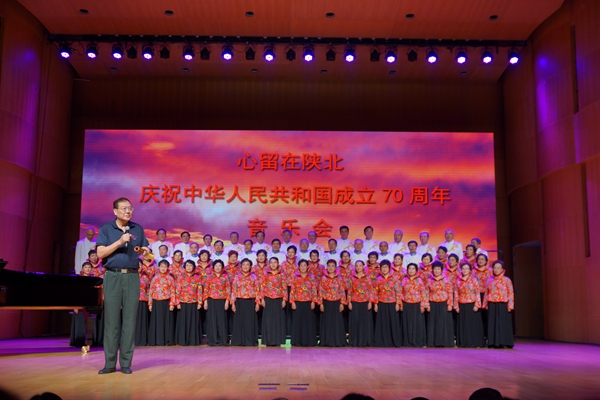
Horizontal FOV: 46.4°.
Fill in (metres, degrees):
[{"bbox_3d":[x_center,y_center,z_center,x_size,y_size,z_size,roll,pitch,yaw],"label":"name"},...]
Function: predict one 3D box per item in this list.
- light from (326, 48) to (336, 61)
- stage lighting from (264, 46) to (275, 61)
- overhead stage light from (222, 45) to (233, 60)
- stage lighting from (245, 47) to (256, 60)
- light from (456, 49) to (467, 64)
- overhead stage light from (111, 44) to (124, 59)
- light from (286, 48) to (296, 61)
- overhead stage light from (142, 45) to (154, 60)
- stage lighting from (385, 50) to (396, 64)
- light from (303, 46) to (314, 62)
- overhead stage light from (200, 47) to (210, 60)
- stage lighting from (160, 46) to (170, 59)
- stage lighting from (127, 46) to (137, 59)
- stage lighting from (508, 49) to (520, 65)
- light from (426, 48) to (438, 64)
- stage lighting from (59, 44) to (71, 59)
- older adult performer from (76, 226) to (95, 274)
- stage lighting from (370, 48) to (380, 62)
[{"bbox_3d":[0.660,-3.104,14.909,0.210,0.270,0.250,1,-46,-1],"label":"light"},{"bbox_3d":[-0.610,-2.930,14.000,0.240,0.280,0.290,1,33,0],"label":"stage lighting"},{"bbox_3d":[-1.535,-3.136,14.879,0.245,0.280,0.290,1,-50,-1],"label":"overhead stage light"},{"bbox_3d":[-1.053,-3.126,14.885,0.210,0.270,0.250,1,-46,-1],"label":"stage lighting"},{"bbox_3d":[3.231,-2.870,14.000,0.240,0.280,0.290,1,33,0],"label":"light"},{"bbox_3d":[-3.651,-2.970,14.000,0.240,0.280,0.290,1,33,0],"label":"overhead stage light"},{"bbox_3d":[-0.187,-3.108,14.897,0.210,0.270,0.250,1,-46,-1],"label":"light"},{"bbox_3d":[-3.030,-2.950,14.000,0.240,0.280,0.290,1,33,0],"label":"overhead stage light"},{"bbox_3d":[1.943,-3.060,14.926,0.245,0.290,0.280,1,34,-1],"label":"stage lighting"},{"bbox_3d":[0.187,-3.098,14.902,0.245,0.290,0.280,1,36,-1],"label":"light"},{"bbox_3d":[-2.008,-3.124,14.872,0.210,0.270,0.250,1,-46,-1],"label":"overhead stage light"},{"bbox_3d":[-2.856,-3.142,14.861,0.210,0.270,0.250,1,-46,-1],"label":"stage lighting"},{"bbox_3d":[-3.370,-2.950,14.000,0.220,0.260,0.270,1,33,0],"label":"stage lighting"},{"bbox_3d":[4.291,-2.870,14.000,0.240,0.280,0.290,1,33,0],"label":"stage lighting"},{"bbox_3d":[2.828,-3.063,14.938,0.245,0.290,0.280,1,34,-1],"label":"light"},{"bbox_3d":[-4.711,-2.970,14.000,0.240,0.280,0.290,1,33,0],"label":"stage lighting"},{"bbox_3d":[-4.155,1.365,13.730,0.540,1.700,0.340,4,-10,-22],"label":"older adult performer"},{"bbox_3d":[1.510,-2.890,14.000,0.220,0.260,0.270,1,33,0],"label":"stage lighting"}]

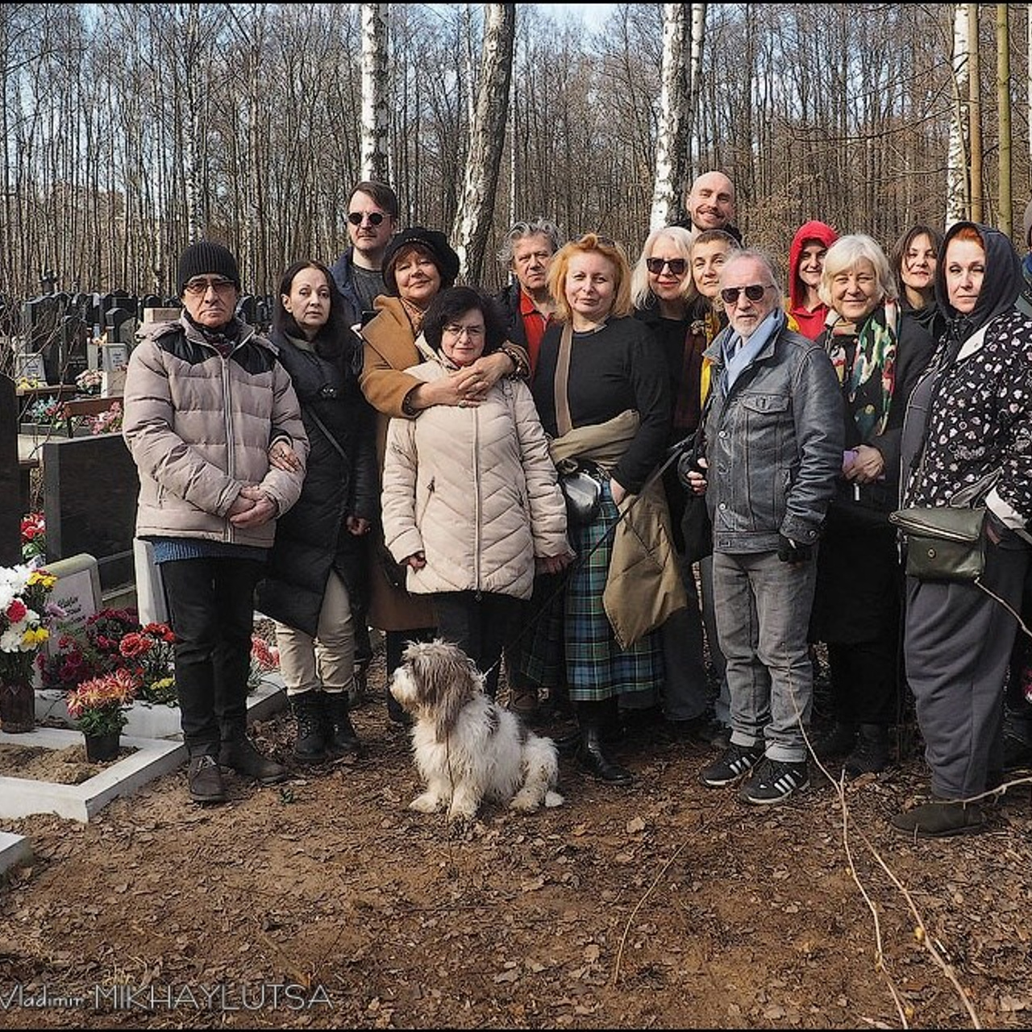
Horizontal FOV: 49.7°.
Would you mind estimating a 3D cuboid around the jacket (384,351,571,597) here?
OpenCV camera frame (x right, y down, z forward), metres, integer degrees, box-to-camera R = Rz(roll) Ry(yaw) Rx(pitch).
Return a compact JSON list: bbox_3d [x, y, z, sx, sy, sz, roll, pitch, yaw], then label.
[{"bbox_3d":[-0.128,-0.128,3.500,0.590,0.790,0.320,0,5,-3],"label":"jacket"}]

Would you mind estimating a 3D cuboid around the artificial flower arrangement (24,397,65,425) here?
[{"bbox_3d":[-3.817,-0.851,9.000,0.320,0.230,0.280,-2,5,-17],"label":"artificial flower arrangement"}]

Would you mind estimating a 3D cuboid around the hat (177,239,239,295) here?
[{"bbox_3d":[-0.940,-0.760,3.400,0.198,0.175,0.220,-1,5,-14],"label":"hat"}]

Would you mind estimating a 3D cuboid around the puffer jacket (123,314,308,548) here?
[{"bbox_3d":[-0.926,-0.266,3.450,0.550,0.690,0.360,-1,7,-13],"label":"puffer jacket"}]

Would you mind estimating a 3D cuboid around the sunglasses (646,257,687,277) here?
[{"bbox_3d":[0.516,-0.856,3.820,0.145,0.056,0.140,1,7,12],"label":"sunglasses"}]

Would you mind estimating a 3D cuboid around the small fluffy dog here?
[{"bbox_3d":[-0.118,0.627,3.300,0.480,0.490,0.280,-2,7,-16],"label":"small fluffy dog"}]

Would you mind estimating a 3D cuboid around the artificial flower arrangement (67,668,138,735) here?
[{"bbox_3d":[-1.360,0.609,3.650,0.235,0.215,0.210,-2,5,-17],"label":"artificial flower arrangement"}]

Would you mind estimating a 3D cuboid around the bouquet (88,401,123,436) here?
[{"bbox_3d":[-3.131,-0.748,8.500,0.290,0.280,0.270,-2,5,-17],"label":"bouquet"}]

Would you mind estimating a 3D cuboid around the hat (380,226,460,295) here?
[{"bbox_3d":[-0.322,-0.861,3.780,0.260,0.215,0.260,-4,5,4],"label":"hat"}]

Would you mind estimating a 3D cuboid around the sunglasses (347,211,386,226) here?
[{"bbox_3d":[-0.548,-1.089,4.080,0.140,0.050,0.140,1,7,12],"label":"sunglasses"}]

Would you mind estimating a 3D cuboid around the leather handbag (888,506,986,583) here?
[{"bbox_3d":[1.152,0.076,3.050,0.250,0.205,0.100,3,7,23],"label":"leather handbag"}]

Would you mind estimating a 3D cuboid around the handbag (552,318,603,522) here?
[{"bbox_3d":[0.189,-0.288,3.500,0.180,0.640,0.170,-1,5,-7],"label":"handbag"}]

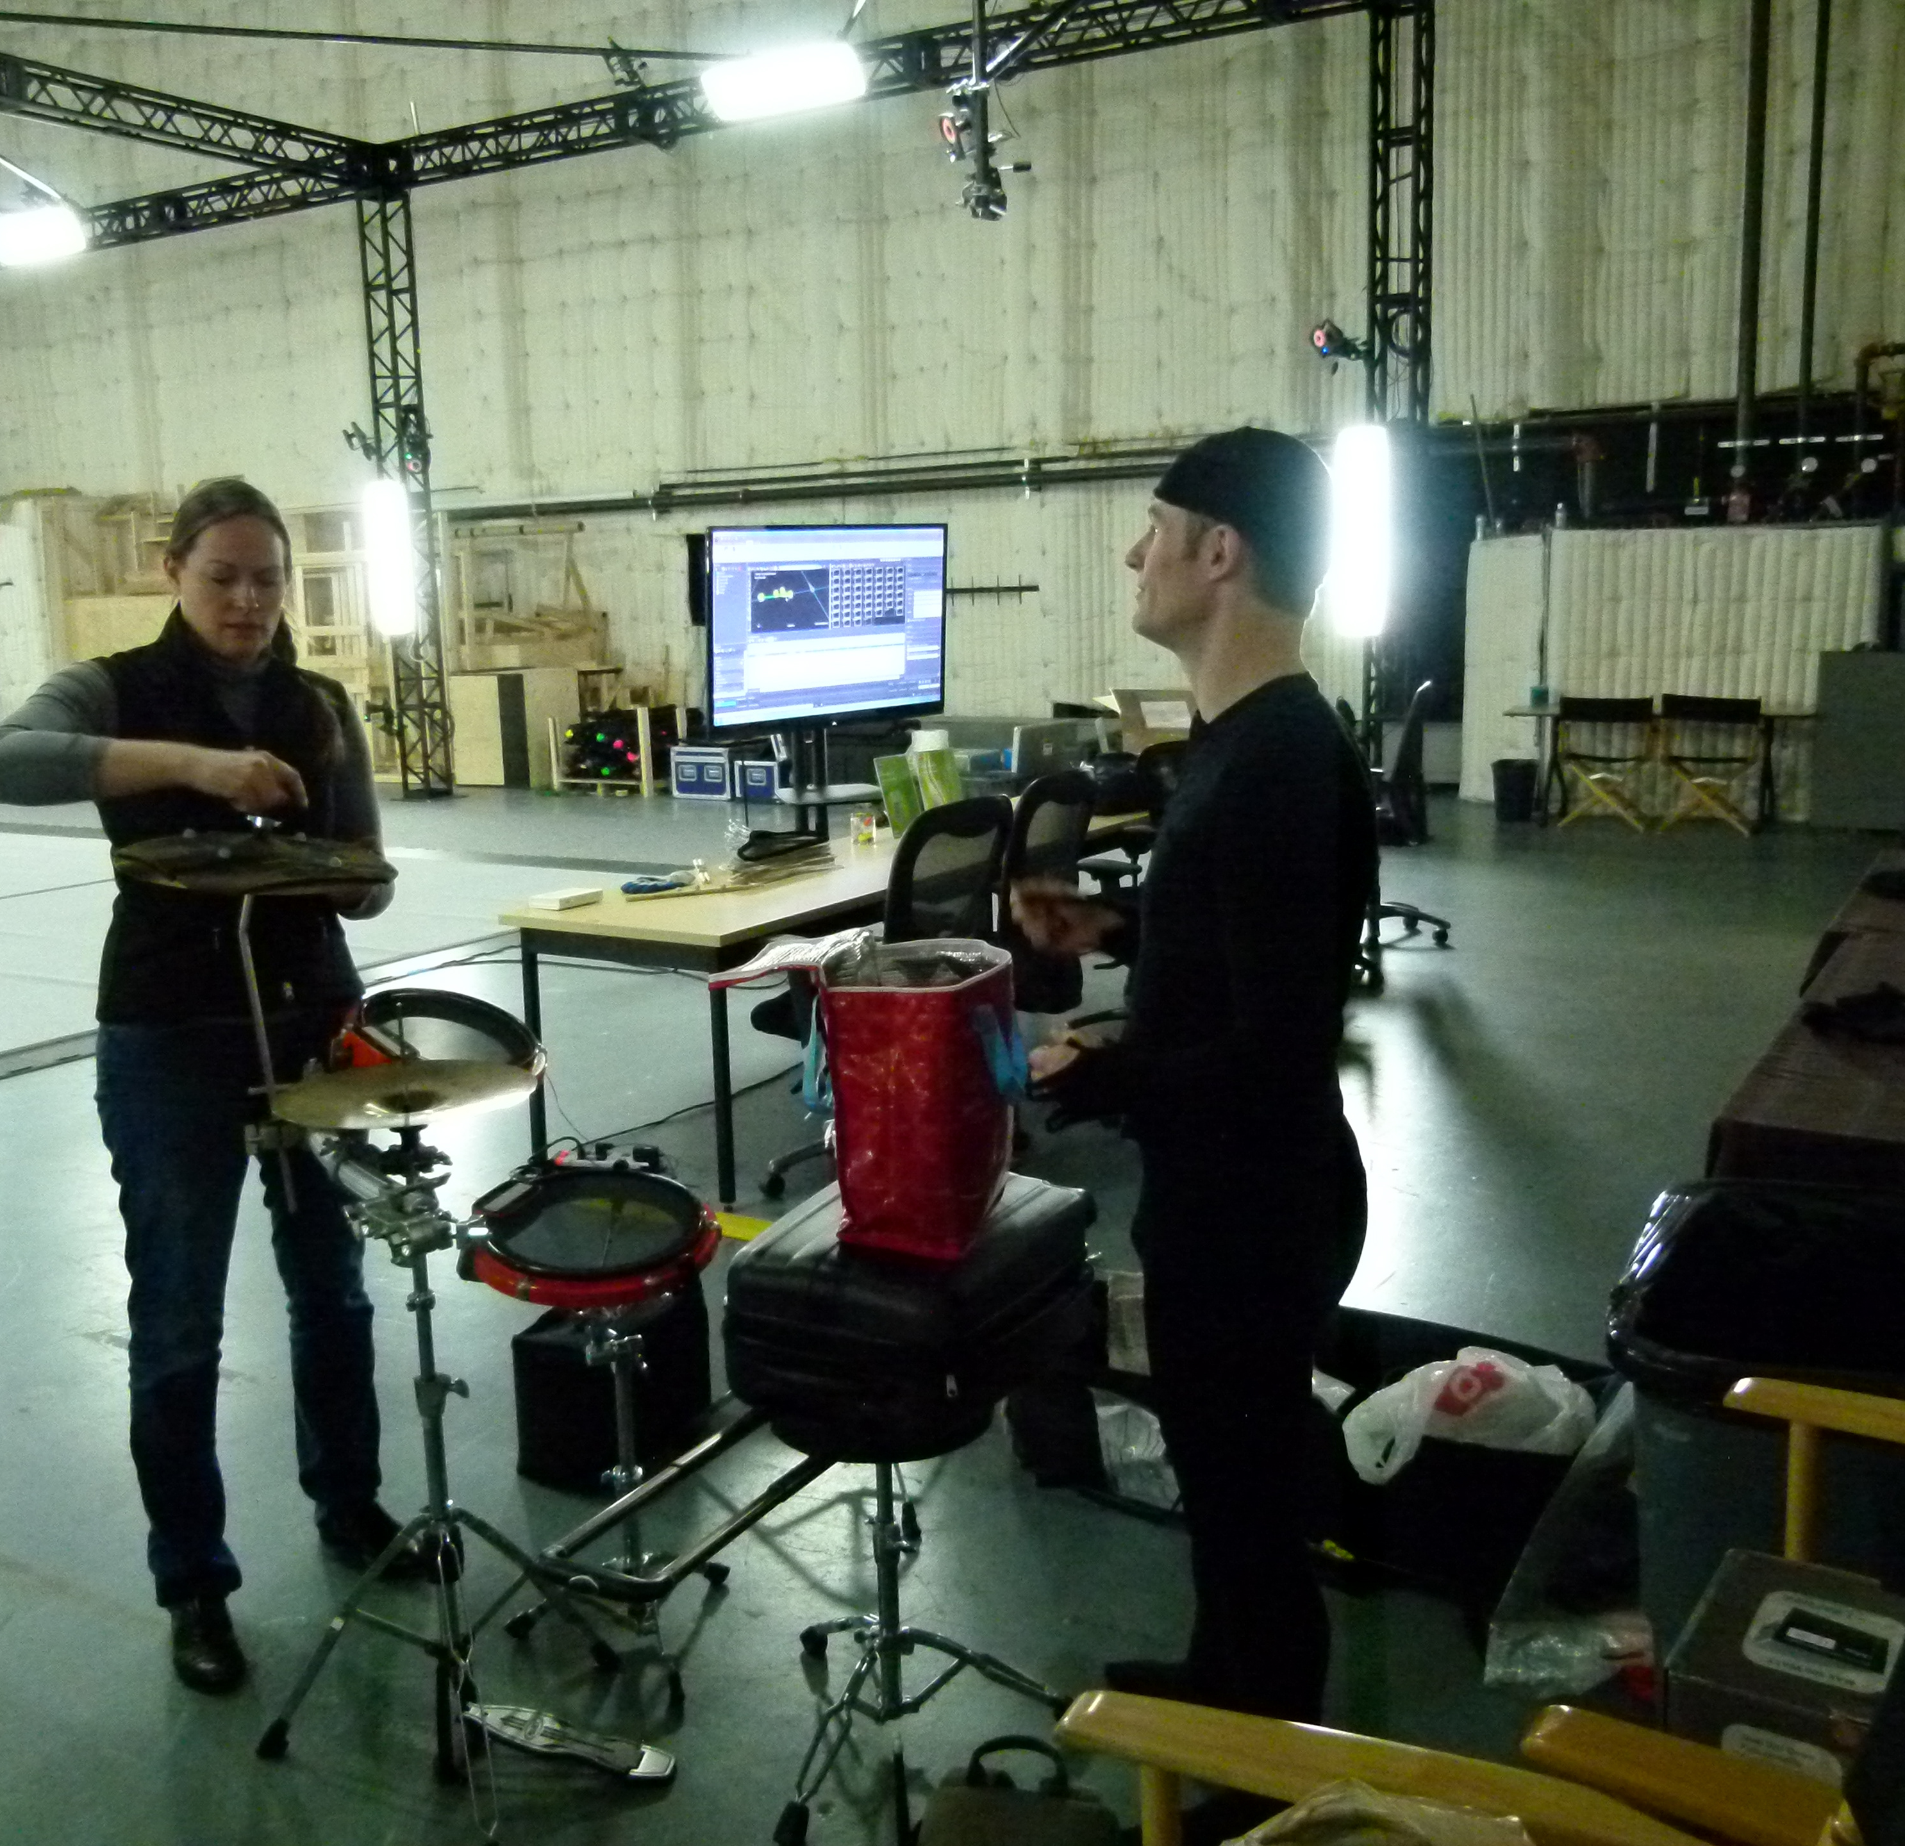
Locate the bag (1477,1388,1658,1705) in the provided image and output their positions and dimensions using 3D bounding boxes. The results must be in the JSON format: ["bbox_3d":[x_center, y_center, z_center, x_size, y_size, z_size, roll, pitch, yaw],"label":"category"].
[{"bbox_3d":[0.860,0.869,2.518,0.219,0.417,0.179,0,9,11],"label":"bag"}]

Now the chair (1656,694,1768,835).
[{"bbox_3d":[4.957,-1.029,11.600,0.600,0.880,0.450,3,10,28],"label":"chair"}]

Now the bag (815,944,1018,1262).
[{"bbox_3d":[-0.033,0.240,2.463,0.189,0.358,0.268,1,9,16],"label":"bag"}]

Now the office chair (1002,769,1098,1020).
[{"bbox_3d":[0.141,0.081,5.517,0.636,1.063,0.636,5,11,36],"label":"office chair"}]

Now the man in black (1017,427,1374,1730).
[{"bbox_3d":[0.350,0.244,2.365,0.467,1.728,0.477,1,9,14],"label":"man in black"}]

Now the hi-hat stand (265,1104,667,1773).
[{"bbox_3d":[-0.676,0.673,2.419,0.576,0.924,0.338,0,9,10],"label":"hi-hat stand"}]

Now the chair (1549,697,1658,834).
[{"bbox_3d":[4.370,-1.068,11.900,0.600,0.880,0.450,3,10,28],"label":"chair"}]

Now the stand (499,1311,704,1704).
[{"bbox_3d":[-0.483,0.822,2.675,0.338,0.536,0.338,-3,9,-11],"label":"stand"}]

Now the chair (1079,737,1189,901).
[{"bbox_3d":[0.791,-0.137,6.823,0.636,1.043,0.636,4,11,34],"label":"chair"}]

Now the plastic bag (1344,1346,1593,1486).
[{"bbox_3d":[0.816,0.750,2.830,0.387,0.159,0.248,3,10,26],"label":"plastic bag"}]

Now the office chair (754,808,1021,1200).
[{"bbox_3d":[-0.144,0.183,4.968,0.636,1.053,0.636,5,11,36],"label":"office chair"}]

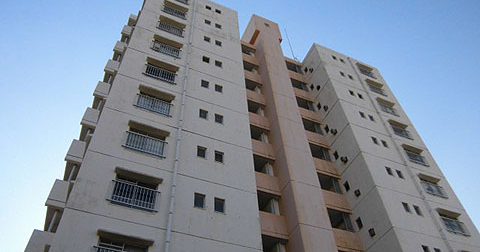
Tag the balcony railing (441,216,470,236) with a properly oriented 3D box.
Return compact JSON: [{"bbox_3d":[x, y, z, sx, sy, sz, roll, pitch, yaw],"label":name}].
[{"bbox_3d":[12.230,5.733,20.355,1.802,0.827,0.170,17,-52,-17],"label":"balcony railing"}]

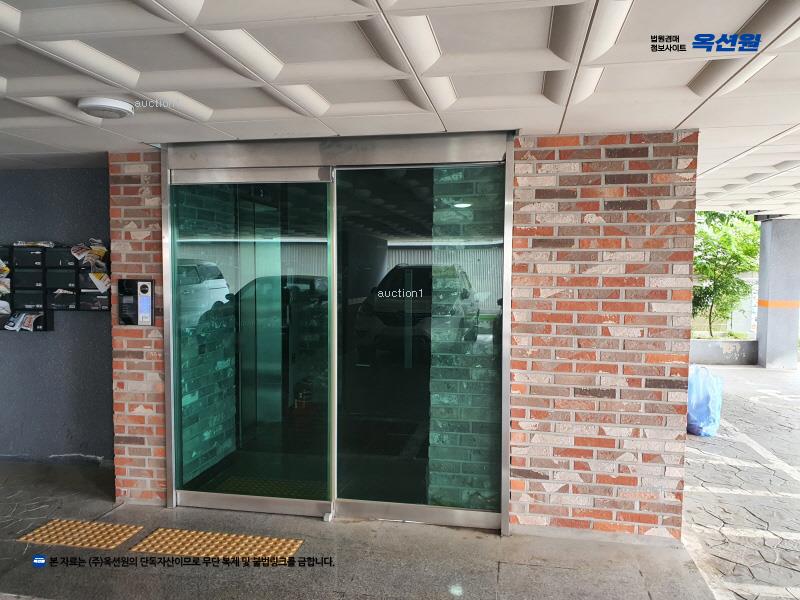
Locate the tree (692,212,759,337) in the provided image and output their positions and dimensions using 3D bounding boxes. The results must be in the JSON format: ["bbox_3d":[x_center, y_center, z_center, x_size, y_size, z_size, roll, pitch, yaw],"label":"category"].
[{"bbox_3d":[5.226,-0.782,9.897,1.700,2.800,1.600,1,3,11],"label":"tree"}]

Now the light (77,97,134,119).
[{"bbox_3d":[-1.376,-0.897,2.823,0.237,0.045,0.237,1,3,11],"label":"light"}]

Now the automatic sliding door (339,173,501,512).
[{"bbox_3d":[0.109,0.262,3.584,1.040,2.105,0.050,1,4,11],"label":"automatic sliding door"}]

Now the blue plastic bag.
[{"bbox_3d":[2.796,0.926,5.628,0.440,0.700,0.400,1,3,11],"label":"blue plastic bag"}]

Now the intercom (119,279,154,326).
[{"bbox_3d":[-1.698,0.020,3.878,0.250,0.298,0.028,1,3,11],"label":"intercom"}]

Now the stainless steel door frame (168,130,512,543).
[{"bbox_3d":[-0.419,0.189,3.644,2.161,2.303,0.150,1,4,11],"label":"stainless steel door frame"}]

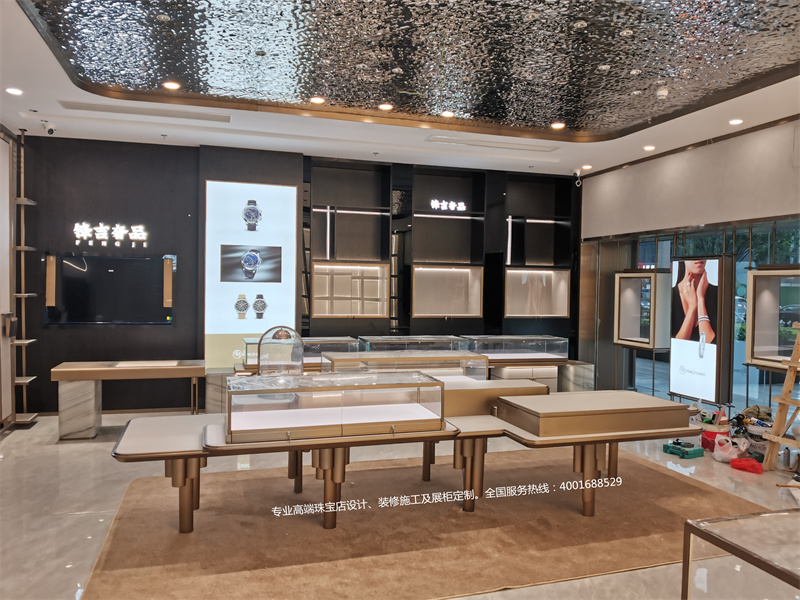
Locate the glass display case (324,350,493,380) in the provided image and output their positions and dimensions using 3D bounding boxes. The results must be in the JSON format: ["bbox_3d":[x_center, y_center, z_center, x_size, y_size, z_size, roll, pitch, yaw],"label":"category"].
[{"bbox_3d":[0.043,0.679,5.534,1.431,0.339,0.571,0,2,-18],"label":"glass display case"}]

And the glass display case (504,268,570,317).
[{"bbox_3d":[1.976,-0.104,9.053,1.076,0.711,0.456,0,2,-18],"label":"glass display case"}]

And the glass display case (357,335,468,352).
[{"bbox_3d":[0.159,0.584,6.987,1.182,0.271,0.570,0,2,-18],"label":"glass display case"}]

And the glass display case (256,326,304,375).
[{"bbox_3d":[-0.965,0.492,4.891,0.377,0.557,0.377,0,2,-17],"label":"glass display case"}]

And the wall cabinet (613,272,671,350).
[{"bbox_3d":[3.363,0.135,8.229,0.391,0.994,0.807,0,2,-18],"label":"wall cabinet"}]

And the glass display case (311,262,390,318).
[{"bbox_3d":[-0.738,-0.132,8.676,1.117,0.769,0.430,0,2,-17],"label":"glass display case"}]

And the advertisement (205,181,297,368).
[{"bbox_3d":[-1.953,-0.294,7.901,1.164,2.459,0.090,0,2,-17],"label":"advertisement"}]

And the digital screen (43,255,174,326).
[{"bbox_3d":[-3.421,-0.109,7.129,1.345,0.799,0.070,0,2,-18],"label":"digital screen"}]

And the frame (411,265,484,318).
[{"bbox_3d":[0.666,-0.119,9.118,1.128,0.768,0.430,0,2,-17],"label":"frame"}]

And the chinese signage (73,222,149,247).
[{"bbox_3d":[-3.414,-0.775,7.125,0.794,0.251,0.060,0,2,-18],"label":"chinese signage"}]

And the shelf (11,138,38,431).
[{"bbox_3d":[-4.120,-0.270,6.531,0.269,3.170,0.408,0,2,-18],"label":"shelf"}]

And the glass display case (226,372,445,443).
[{"bbox_3d":[-0.477,0.757,4.385,1.518,0.338,0.585,0,2,-17],"label":"glass display case"}]

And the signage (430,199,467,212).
[{"bbox_3d":[0.727,-1.393,8.867,0.564,0.156,0.050,0,2,-17],"label":"signage"}]

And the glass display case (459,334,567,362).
[{"bbox_3d":[1.567,0.668,8.206,1.388,0.303,0.560,0,2,-17],"label":"glass display case"}]

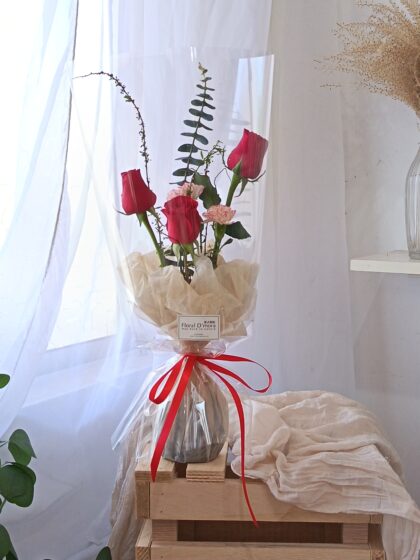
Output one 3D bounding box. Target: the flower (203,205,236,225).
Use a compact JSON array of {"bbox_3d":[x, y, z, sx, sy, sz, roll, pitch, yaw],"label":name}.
[{"bbox_3d":[0.012,-0.082,0.970,0.042,0.026,0.041,0,6,0],"label":"flower"}]

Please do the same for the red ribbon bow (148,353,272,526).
[{"bbox_3d":[0.000,0.191,0.930,0.149,0.209,0.085,0,6,0],"label":"red ribbon bow"}]

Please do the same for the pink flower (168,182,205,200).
[{"bbox_3d":[-0.031,-0.110,0.985,0.046,0.028,0.044,0,6,0],"label":"pink flower"}]

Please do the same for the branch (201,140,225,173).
[{"bbox_3d":[0.003,-0.156,0.980,0.030,0.040,0.025,0,6,0],"label":"branch"}]

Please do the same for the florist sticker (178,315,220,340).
[{"bbox_3d":[-0.013,0.058,0.945,0.051,0.031,0.002,0,13,0],"label":"florist sticker"}]

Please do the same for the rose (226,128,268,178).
[{"bbox_3d":[0.047,-0.157,0.965,0.048,0.059,0.048,22,6,-2],"label":"rose"}]

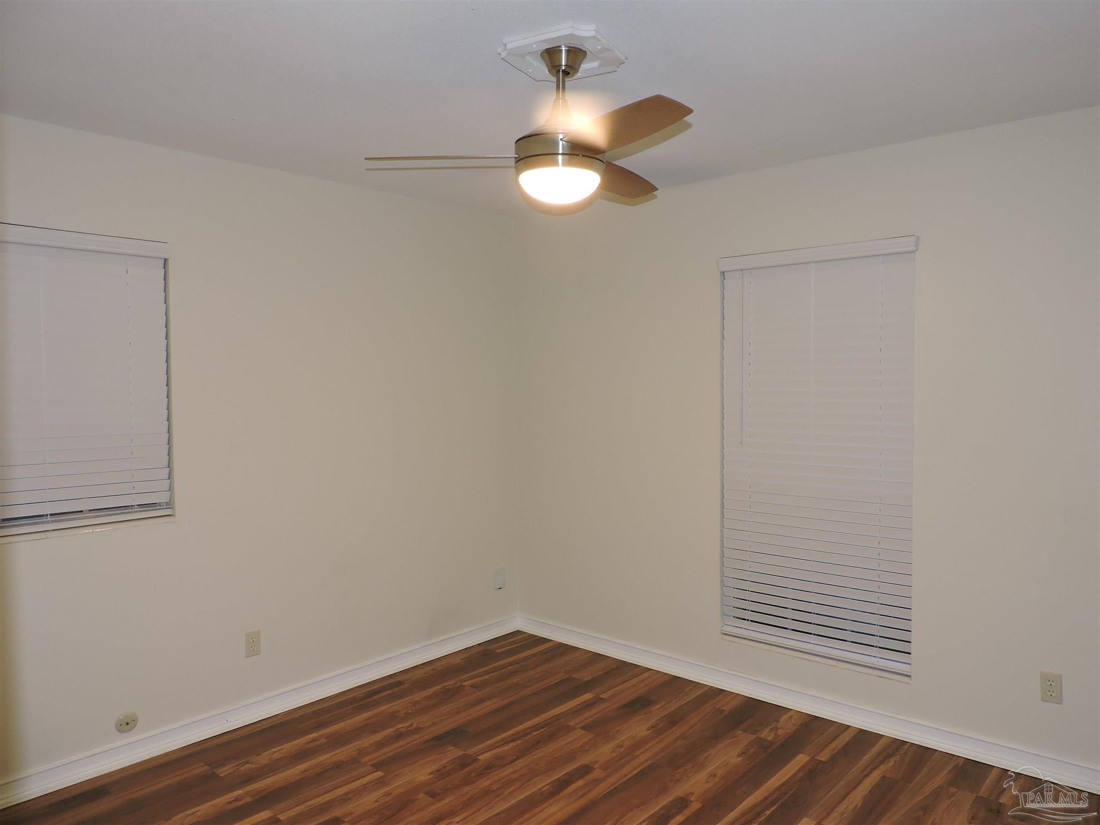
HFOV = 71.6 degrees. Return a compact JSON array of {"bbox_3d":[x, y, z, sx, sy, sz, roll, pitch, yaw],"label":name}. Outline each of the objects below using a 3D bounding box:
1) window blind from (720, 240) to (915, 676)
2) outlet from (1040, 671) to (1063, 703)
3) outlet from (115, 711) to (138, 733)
[{"bbox_3d":[1.187,0.190,3.464,0.901,1.848,0.080,1,3,42],"label":"window blind"},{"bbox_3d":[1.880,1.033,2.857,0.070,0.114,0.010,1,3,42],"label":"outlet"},{"bbox_3d":[-1.695,1.244,3.057,0.012,0.076,0.080,1,3,42],"label":"outlet"}]

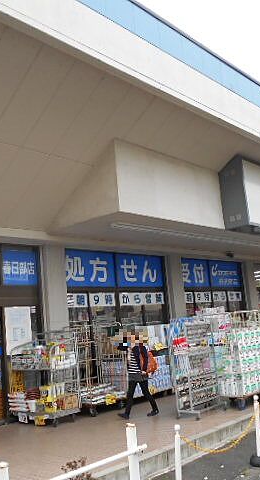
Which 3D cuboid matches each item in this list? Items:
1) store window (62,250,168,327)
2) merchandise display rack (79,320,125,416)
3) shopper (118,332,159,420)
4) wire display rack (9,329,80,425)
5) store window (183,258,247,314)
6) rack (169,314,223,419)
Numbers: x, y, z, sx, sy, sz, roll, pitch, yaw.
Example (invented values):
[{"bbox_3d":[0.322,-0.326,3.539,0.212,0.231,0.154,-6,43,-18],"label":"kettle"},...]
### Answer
[{"bbox_3d":[-0.179,1.267,12.653,0.100,1.850,3.830,-14,-14,41],"label":"store window"},{"bbox_3d":[-0.695,2.612,9.886,0.660,1.720,1.000,-14,-14,41],"label":"merchandise display rack"},{"bbox_3d":[0.100,2.470,8.876,0.600,1.500,0.480,0,-11,-26],"label":"shopper"},{"bbox_3d":[-1.593,2.495,8.796,1.270,1.520,0.600,-14,-13,41],"label":"wire display rack"},{"bbox_3d":[2.584,1.412,14.790,0.080,1.590,3.700,-14,-13,41],"label":"store window"},{"bbox_3d":[1.158,2.099,8.040,0.400,1.550,0.940,-14,-13,41],"label":"rack"}]

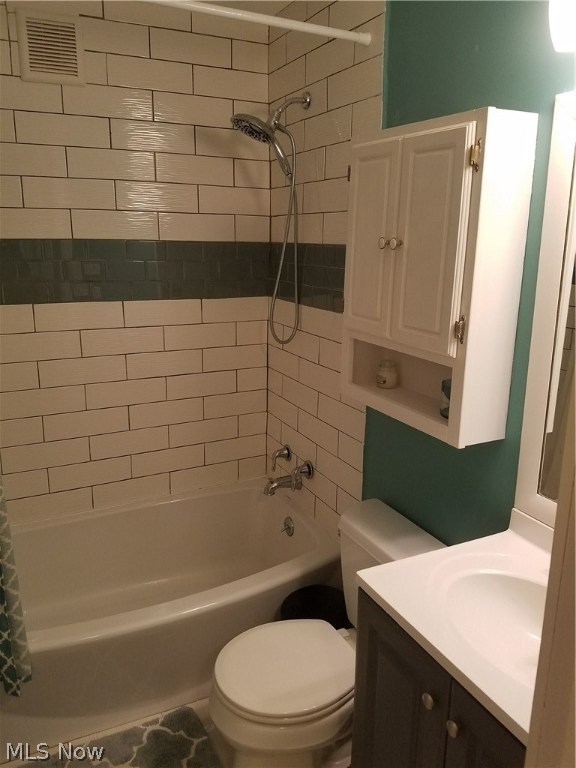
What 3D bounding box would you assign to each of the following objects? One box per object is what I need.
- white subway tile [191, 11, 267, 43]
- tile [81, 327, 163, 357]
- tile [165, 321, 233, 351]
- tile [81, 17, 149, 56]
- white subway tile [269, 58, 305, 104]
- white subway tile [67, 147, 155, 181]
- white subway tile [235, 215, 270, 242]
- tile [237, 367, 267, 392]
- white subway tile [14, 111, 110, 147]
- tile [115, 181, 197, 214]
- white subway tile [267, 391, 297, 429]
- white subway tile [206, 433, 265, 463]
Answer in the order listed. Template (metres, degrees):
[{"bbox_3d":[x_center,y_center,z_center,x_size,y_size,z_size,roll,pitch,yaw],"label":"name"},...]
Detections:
[{"bbox_3d":[-0.206,-1.320,2.116,0.294,0.101,0.010,-6,16,-25],"label":"white subway tile"},{"bbox_3d":[-0.620,-0.162,2.179,0.302,0.099,0.010,-7,16,-26],"label":"tile"},{"bbox_3d":[-0.357,-0.198,2.380,0.310,0.102,0.010,-7,16,-26],"label":"tile"},{"bbox_3d":[-0.603,-1.176,1.953,0.270,0.101,0.010,-6,16,-25],"label":"tile"},{"bbox_3d":[-0.001,-1.156,2.206,0.010,0.106,0.317,-7,16,-26],"label":"white subway tile"},{"bbox_3d":[-0.621,-0.775,2.045,0.306,0.101,0.010,-7,16,-26],"label":"white subway tile"},{"bbox_3d":[-0.146,-0.631,2.327,0.142,0.101,0.010,-7,16,-26],"label":"white subway tile"},{"bbox_3d":[-0.153,-0.019,2.488,0.142,0.101,0.010,-7,16,-26],"label":"tile"},{"bbox_3d":[-0.796,-0.902,2.052,0.322,0.106,0.010,-7,16,-26],"label":"white subway tile"},{"bbox_3d":[-0.482,-0.692,2.138,0.306,0.101,0.010,-7,16,-26],"label":"tile"},{"bbox_3d":[-0.018,0.107,2.390,0.010,0.099,0.295,-6,16,-26],"label":"white subway tile"},{"bbox_3d":[-0.223,0.284,2.508,0.290,0.099,0.010,-7,16,-26],"label":"white subway tile"}]

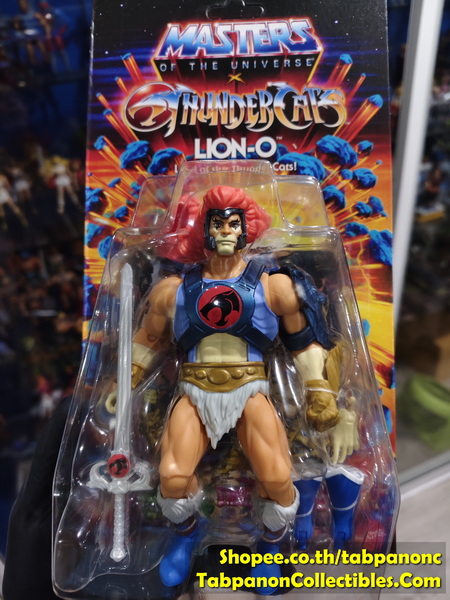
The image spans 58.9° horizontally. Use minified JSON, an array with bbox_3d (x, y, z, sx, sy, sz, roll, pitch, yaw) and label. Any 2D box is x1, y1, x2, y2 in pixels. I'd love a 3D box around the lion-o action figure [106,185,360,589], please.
[{"bbox_3d":[0.003,0.028,0.160,0.101,0.149,0.046,-1,-5,7],"label":"lion-o action figure"}]

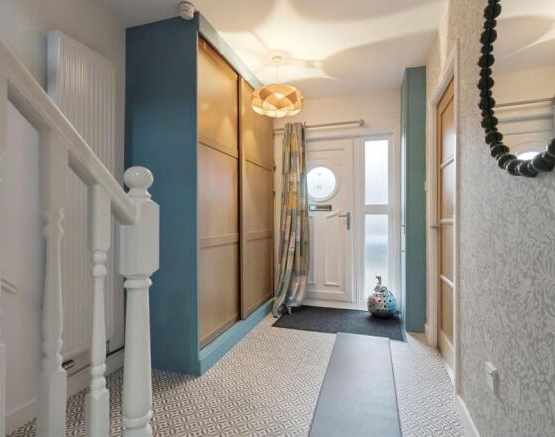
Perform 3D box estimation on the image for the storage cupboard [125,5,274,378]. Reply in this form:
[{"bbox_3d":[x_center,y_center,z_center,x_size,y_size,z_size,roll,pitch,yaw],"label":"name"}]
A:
[{"bbox_3d":[-0.582,-0.163,2.775,0.617,2.445,1.540,0,0,18],"label":"storage cupboard"}]

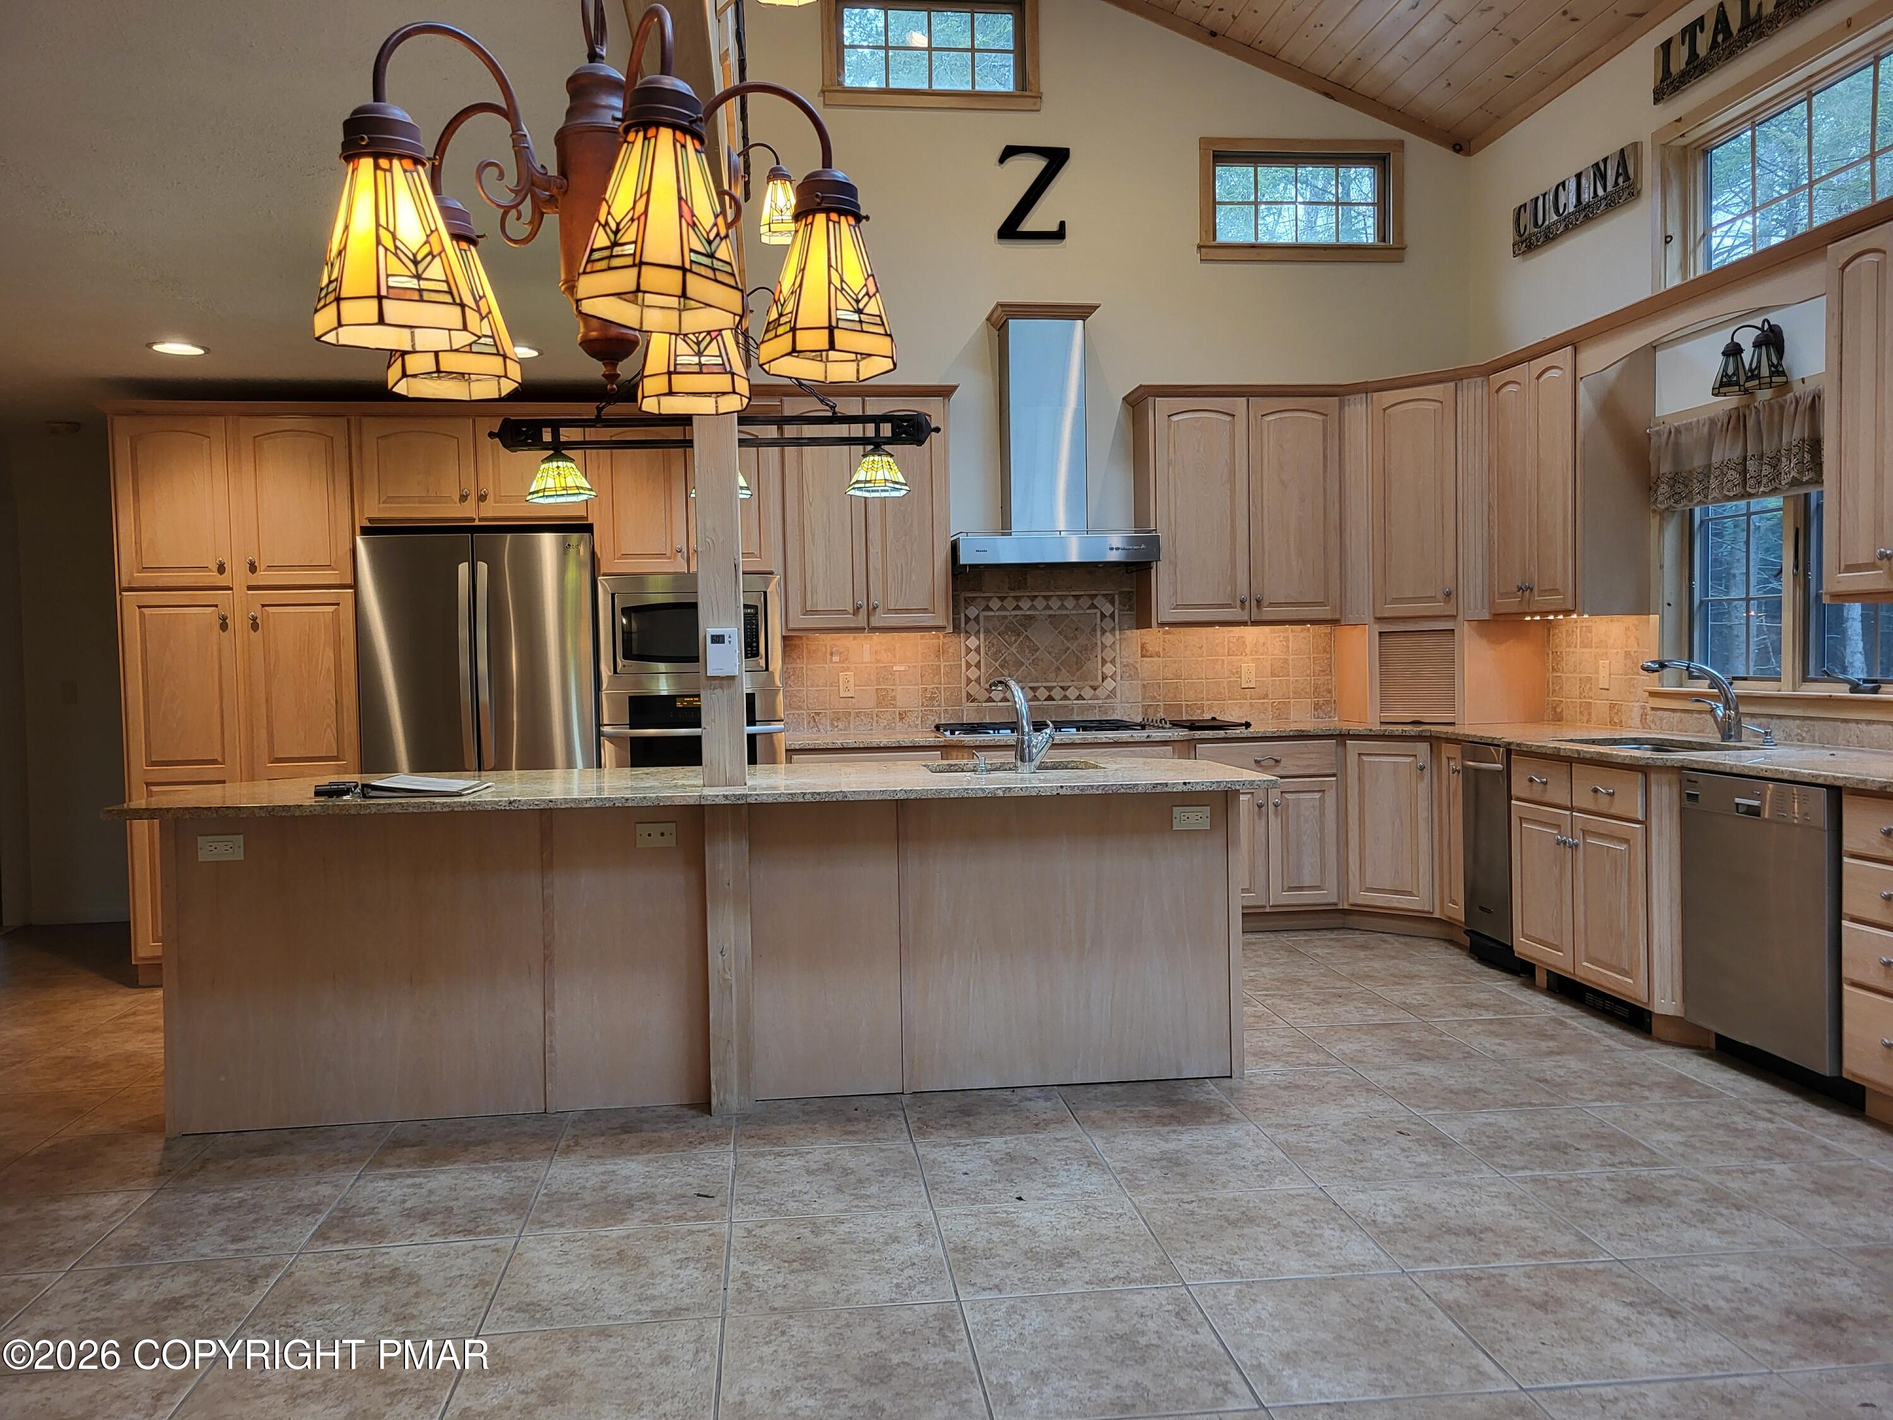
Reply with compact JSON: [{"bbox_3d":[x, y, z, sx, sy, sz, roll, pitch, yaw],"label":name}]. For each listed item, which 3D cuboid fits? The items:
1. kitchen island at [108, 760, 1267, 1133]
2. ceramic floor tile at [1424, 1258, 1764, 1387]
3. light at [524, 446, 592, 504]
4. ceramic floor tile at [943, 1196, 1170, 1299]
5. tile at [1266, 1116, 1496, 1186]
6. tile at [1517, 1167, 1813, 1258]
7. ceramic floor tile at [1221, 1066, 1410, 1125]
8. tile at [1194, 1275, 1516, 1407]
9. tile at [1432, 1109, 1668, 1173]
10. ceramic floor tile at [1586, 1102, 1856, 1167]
[{"bbox_3d":[-0.682,0.668,4.469,3.260,0.905,0.930,-1,2,-7],"label":"kitchen island"},{"bbox_3d":[1.181,1.145,2.666,0.453,0.010,0.453,-1,2,-7],"label":"ceramic floor tile"},{"bbox_3d":[-1.185,-0.722,4.363,0.210,0.180,0.210,-1,2,-7],"label":"light"},{"bbox_3d":[0.224,1.145,3.020,0.453,0.010,0.453,-1,2,-7],"label":"ceramic floor tile"},{"bbox_3d":[1.098,1.139,3.674,0.457,0.010,0.457,-1,2,-7],"label":"tile"},{"bbox_3d":[1.599,1.131,3.207,0.457,0.010,0.457,-1,2,-7],"label":"tile"},{"bbox_3d":[1.020,1.093,4.024,0.453,0.010,0.453,-1,2,-7],"label":"ceramic floor tile"},{"bbox_3d":[0.730,1.154,2.618,0.453,0.010,0.453,-1,2,-7],"label":"tile"},{"bbox_3d":[1.529,1.102,3.626,0.453,0.010,0.453,-1,2,-7],"label":"tile"},{"bbox_3d":[1.989,1.097,3.685,0.457,0.010,0.457,-1,2,-7],"label":"ceramic floor tile"}]

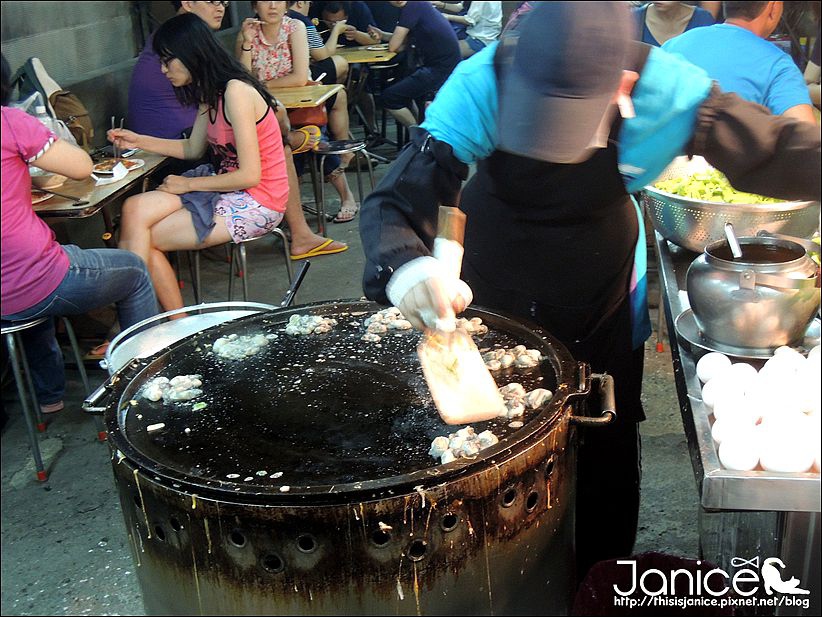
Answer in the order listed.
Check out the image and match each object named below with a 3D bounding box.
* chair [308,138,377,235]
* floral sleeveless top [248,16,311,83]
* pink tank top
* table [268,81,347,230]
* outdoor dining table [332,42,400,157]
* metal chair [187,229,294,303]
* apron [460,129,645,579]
[{"bbox_3d":[-0.339,-0.574,5.135,0.310,0.460,0.310,-5,20,2],"label":"chair"},{"bbox_3d":[-0.688,-1.326,5.659,0.360,0.450,0.240,-6,20,-1],"label":"floral sleeveless top"},{"bbox_3d":[-0.552,-0.517,3.601,0.250,0.460,0.340,-11,21,-15],"label":"pink tank top"},{"bbox_3d":[-0.742,-0.742,5.435,0.780,0.640,0.640,-2,20,10],"label":"table"},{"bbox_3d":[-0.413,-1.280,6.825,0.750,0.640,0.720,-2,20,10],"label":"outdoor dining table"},{"bbox_3d":[-0.600,-0.079,3.847,0.310,0.460,0.310,-11,21,-15],"label":"metal chair"},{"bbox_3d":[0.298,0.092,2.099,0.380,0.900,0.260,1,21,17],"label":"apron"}]

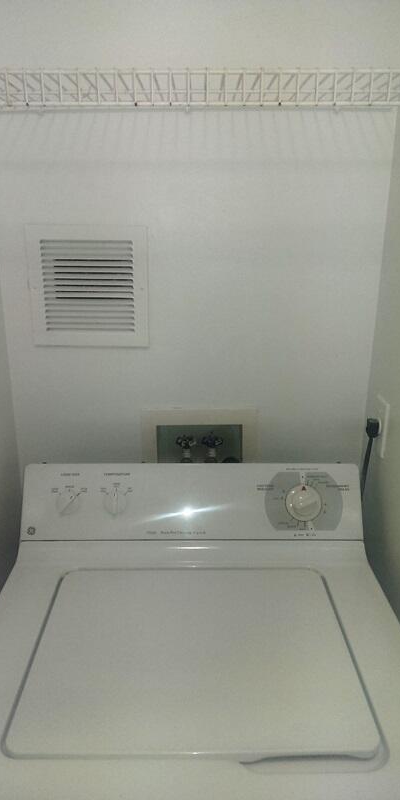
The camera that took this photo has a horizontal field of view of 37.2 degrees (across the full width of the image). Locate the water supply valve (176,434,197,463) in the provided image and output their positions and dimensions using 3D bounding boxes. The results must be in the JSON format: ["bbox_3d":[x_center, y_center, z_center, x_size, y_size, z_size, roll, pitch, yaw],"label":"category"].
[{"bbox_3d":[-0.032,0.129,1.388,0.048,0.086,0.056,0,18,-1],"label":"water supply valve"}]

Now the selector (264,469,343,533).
[{"bbox_3d":[0.212,0.204,1.191,0.159,0.119,0.034,0,-6,-1],"label":"selector"}]

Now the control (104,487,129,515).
[{"bbox_3d":[-0.169,0.205,1.191,0.050,0.056,0.024,0,-6,-1],"label":"control"}]

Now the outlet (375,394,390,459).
[{"bbox_3d":[0.372,0.054,1.228,0.008,0.115,0.071,0,18,-1],"label":"outlet"}]

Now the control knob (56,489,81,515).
[{"bbox_3d":[-0.263,0.204,1.190,0.048,0.052,0.024,0,-6,-1],"label":"control knob"}]

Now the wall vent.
[{"bbox_3d":[-0.230,-0.231,1.233,0.248,0.248,0.014,0,18,-1],"label":"wall vent"}]

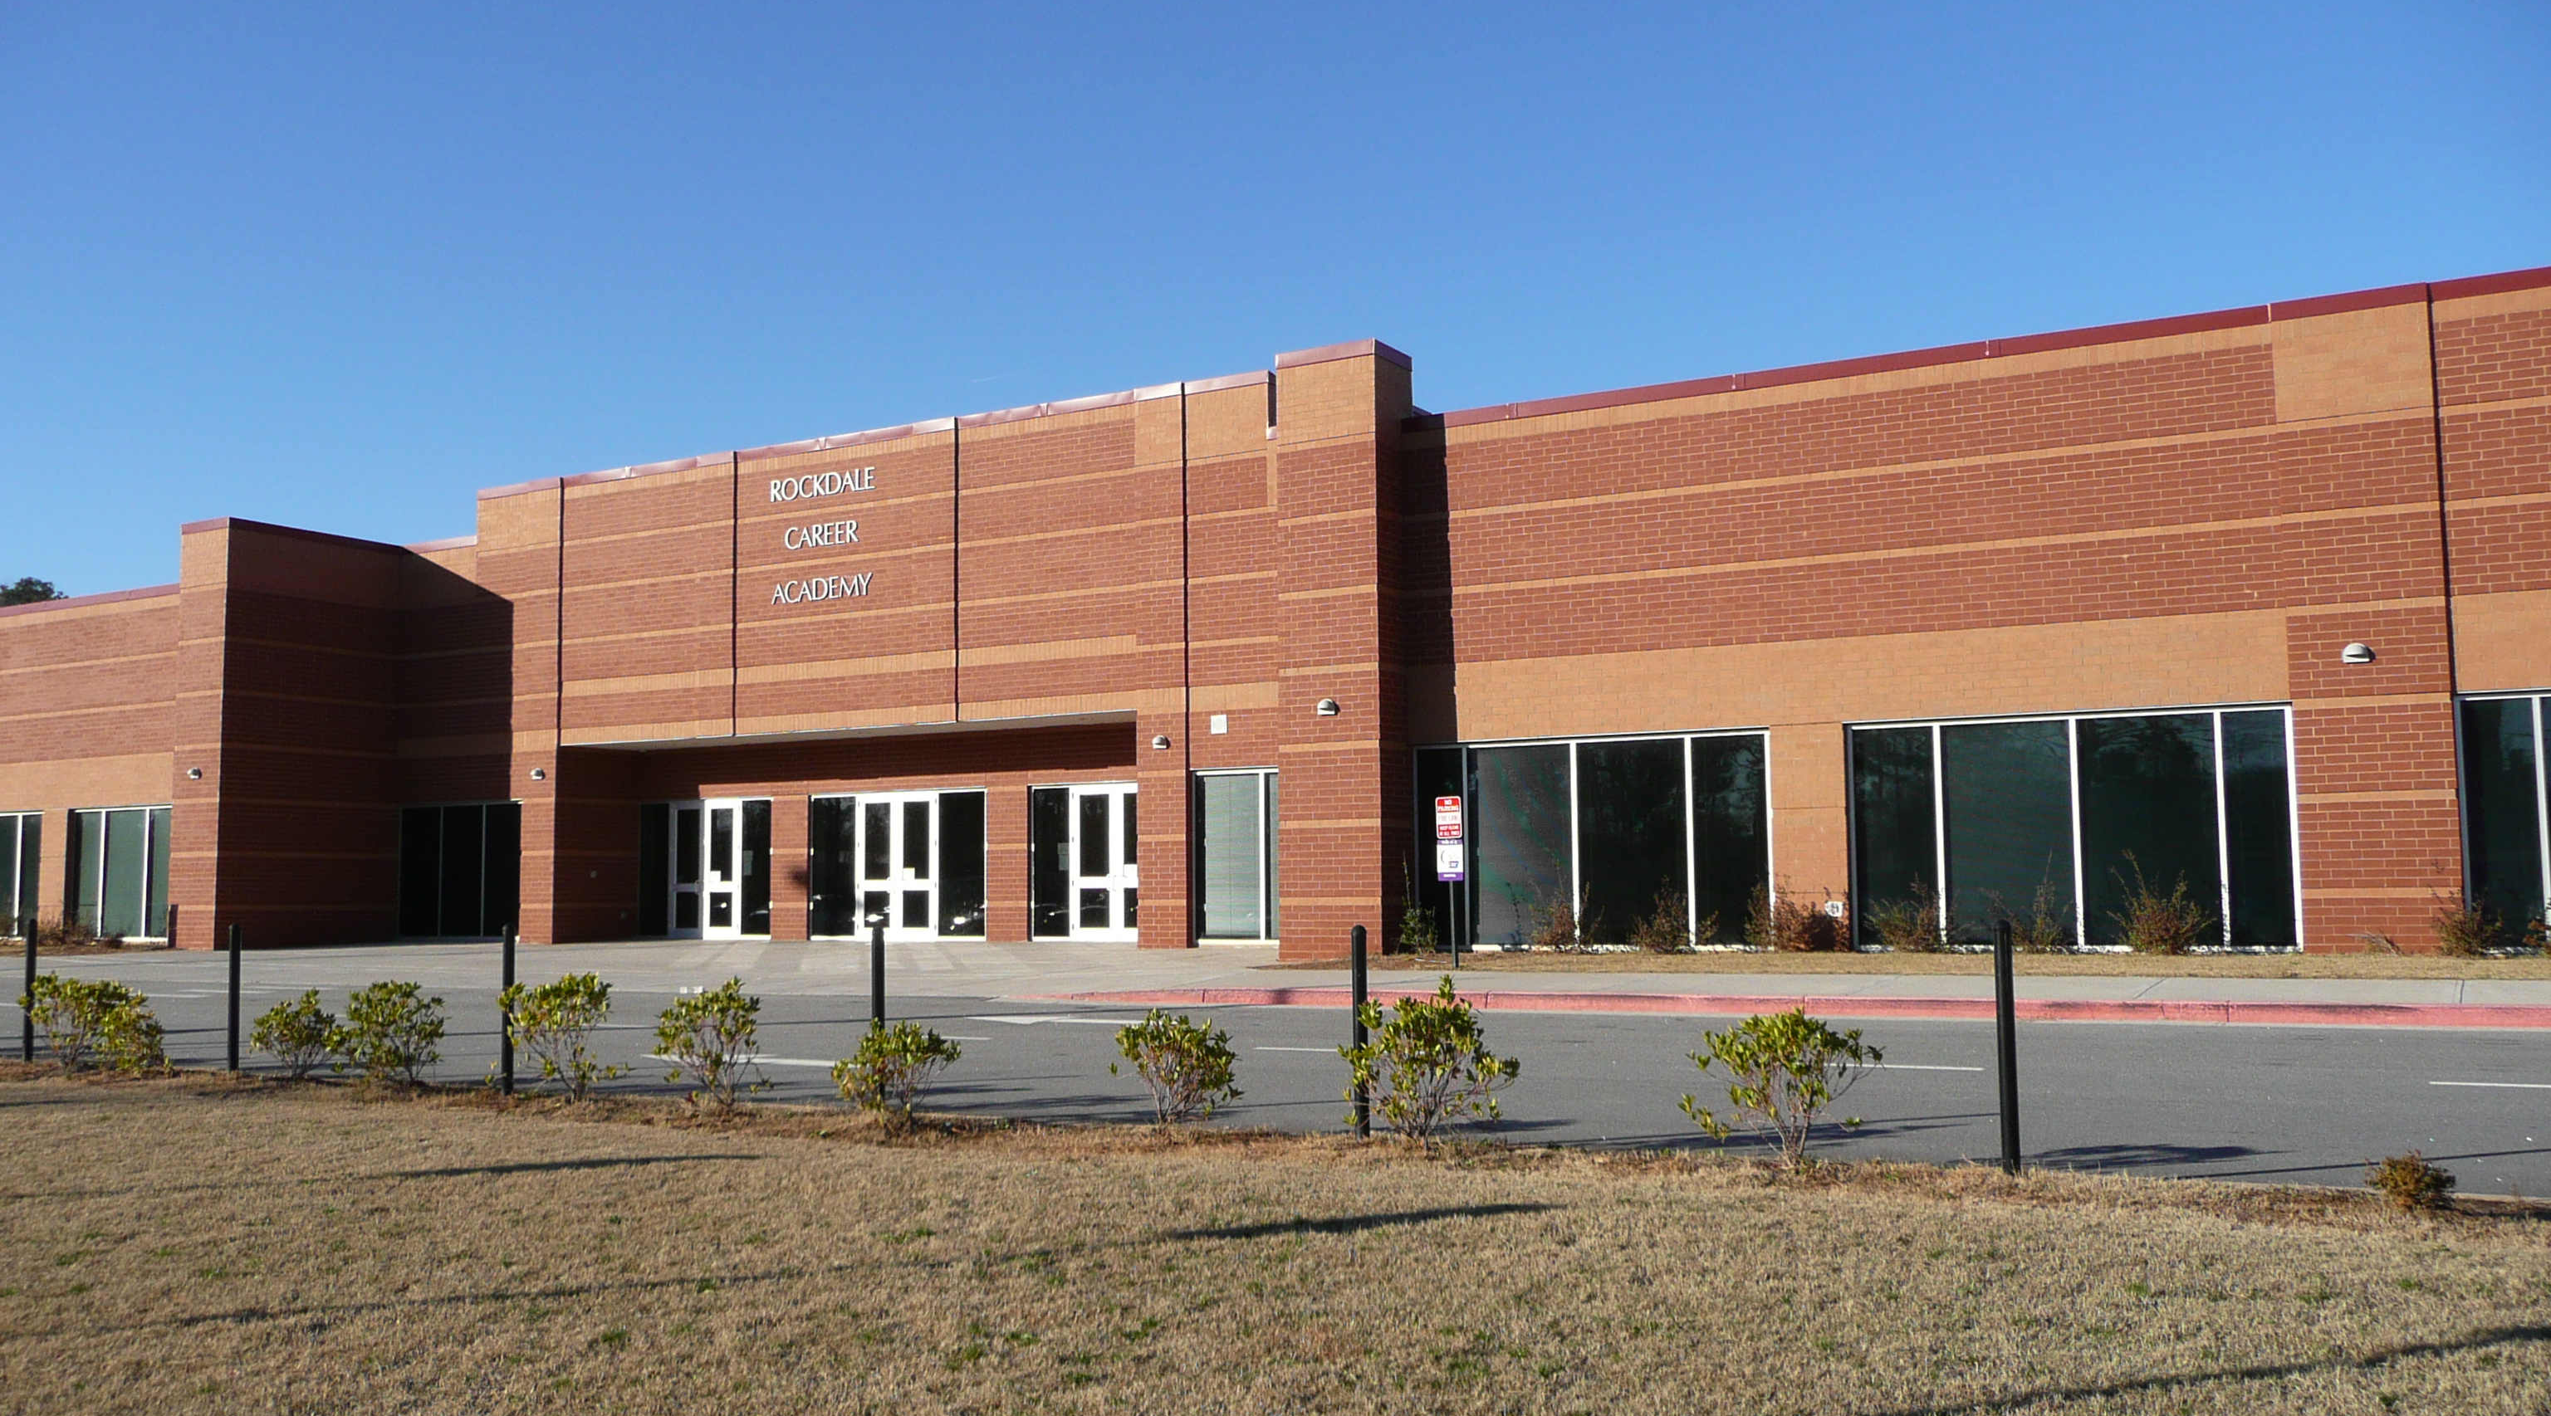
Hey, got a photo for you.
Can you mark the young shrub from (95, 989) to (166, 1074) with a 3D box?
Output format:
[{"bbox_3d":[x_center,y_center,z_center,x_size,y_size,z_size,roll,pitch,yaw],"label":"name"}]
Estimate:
[{"bbox_3d":[-9.181,2.588,16.547,0.503,0.682,0.463,2,-6,-29],"label":"young shrub"}]

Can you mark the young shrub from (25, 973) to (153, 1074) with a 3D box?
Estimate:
[{"bbox_3d":[-9.829,2.605,17.076,0.953,0.802,0.877,2,-6,-30],"label":"young shrub"}]

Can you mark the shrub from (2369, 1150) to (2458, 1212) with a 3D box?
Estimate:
[{"bbox_3d":[4.761,1.983,8.648,0.329,0.264,0.303,-3,-6,28],"label":"shrub"}]

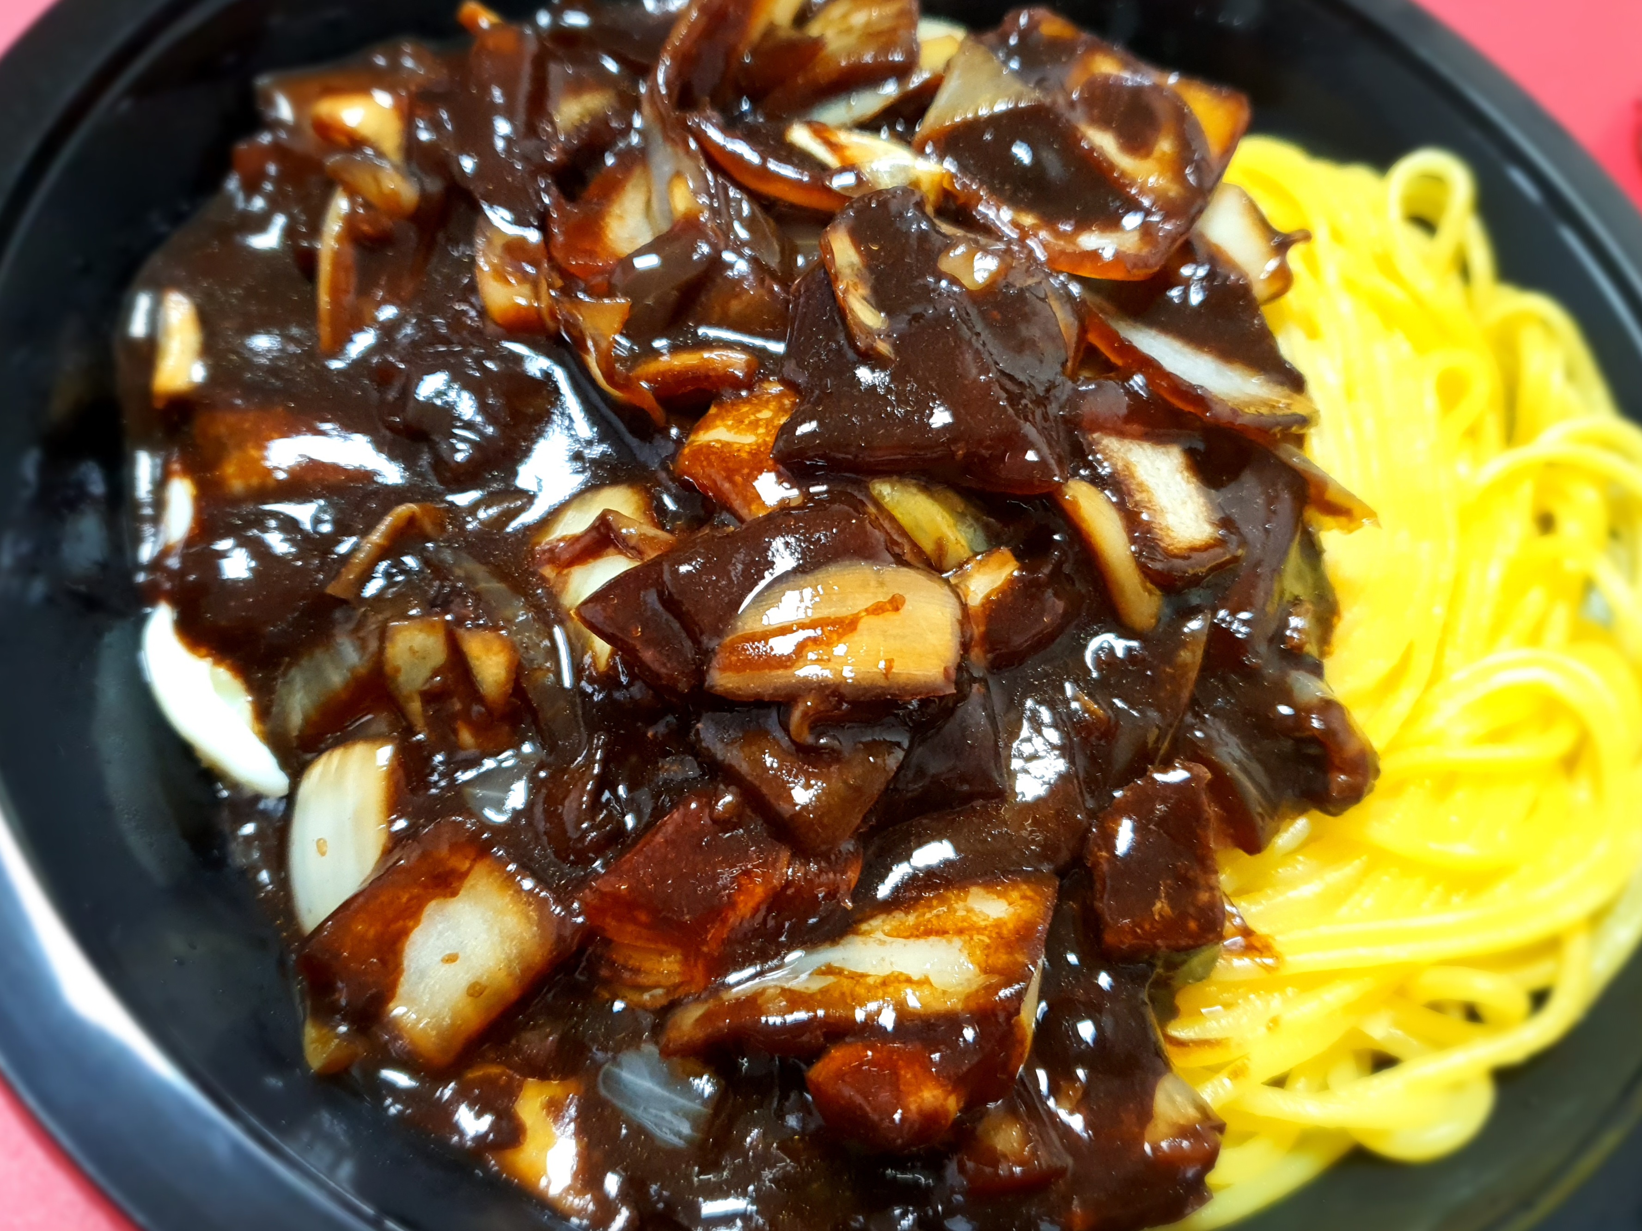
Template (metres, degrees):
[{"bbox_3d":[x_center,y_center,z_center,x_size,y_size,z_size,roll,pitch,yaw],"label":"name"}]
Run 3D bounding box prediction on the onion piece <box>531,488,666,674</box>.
[{"bbox_3d":[-0.023,-0.004,0.129,0.013,0.009,0.018,10,63,-6],"label":"onion piece"}]

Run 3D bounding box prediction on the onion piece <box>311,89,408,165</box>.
[{"bbox_3d":[-0.059,-0.062,0.157,0.011,0.006,0.007,10,63,-5],"label":"onion piece"}]

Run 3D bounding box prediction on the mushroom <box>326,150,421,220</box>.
[{"bbox_3d":[-0.056,-0.054,0.155,0.011,0.005,0.005,30,63,5],"label":"mushroom"}]

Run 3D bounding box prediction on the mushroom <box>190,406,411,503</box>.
[{"bbox_3d":[-0.060,-0.018,0.141,0.022,0.007,0.009,1,64,-10],"label":"mushroom"}]

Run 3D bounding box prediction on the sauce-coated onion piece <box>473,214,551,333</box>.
[{"bbox_3d":[-0.037,-0.041,0.148,0.008,0.007,0.013,-7,66,-14],"label":"sauce-coated onion piece"}]

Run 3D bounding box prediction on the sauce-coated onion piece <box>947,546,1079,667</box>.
[{"bbox_3d":[0.021,-0.001,0.133,0.012,0.009,0.011,-20,69,-19],"label":"sauce-coated onion piece"}]

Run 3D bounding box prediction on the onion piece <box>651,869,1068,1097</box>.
[{"bbox_3d":[0.003,0.035,0.117,0.035,0.012,0.014,-9,66,-15],"label":"onion piece"}]

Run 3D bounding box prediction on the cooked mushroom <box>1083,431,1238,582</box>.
[{"bbox_3d":[0.039,-0.013,0.142,0.011,0.008,0.016,-14,67,-17],"label":"cooked mushroom"}]

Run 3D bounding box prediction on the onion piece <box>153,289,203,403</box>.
[{"bbox_3d":[-0.075,-0.031,0.143,0.005,0.005,0.013,-3,64,-12],"label":"onion piece"}]

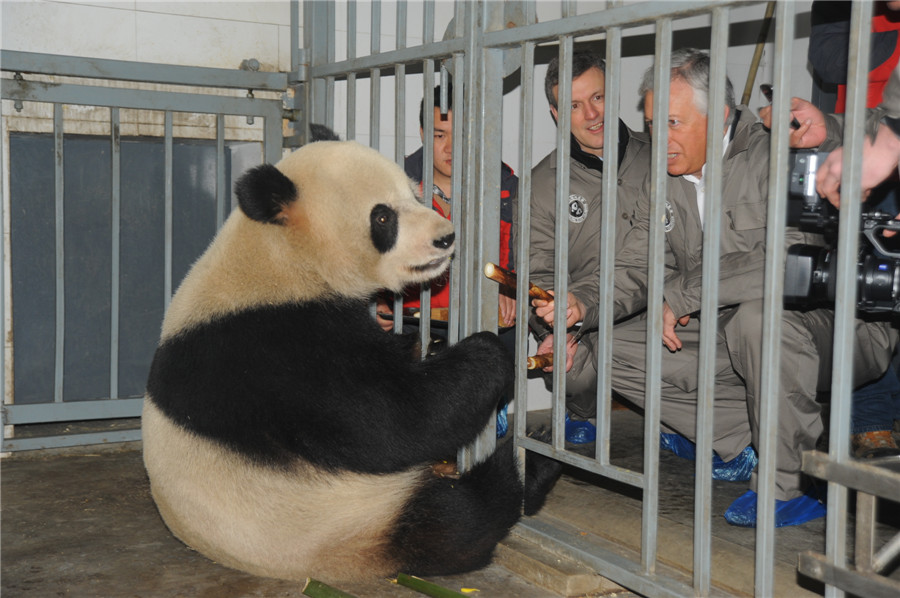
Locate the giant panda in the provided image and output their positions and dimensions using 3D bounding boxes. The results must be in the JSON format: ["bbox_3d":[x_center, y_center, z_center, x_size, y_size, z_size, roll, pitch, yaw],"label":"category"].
[{"bbox_3d":[-0.201,0.067,2.515,0.870,0.830,0.670,1,5,-5],"label":"giant panda"}]

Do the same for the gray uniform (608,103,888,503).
[{"bbox_3d":[0.679,0.014,2.713,0.630,0.790,0.530,-3,6,-38],"label":"gray uniform"}]

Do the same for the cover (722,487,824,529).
[{"bbox_3d":[0.683,0.413,2.566,0.275,0.090,0.120,-1,6,-29],"label":"cover"}]

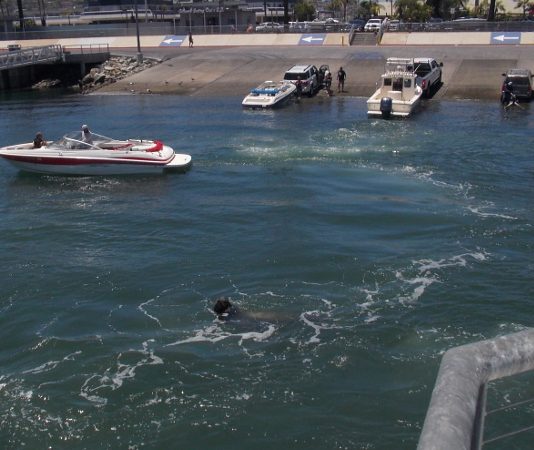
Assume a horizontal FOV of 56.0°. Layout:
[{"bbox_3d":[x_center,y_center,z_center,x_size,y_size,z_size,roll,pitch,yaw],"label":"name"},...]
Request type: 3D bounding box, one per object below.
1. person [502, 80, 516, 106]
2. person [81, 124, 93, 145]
[{"bbox_3d":[15.037,-8.095,31.101,0.700,1.600,0.550,4,21,9],"label":"person"},{"bbox_3d":[-6.157,-2.750,17.183,0.750,1.200,0.520,-2,21,-5],"label":"person"}]

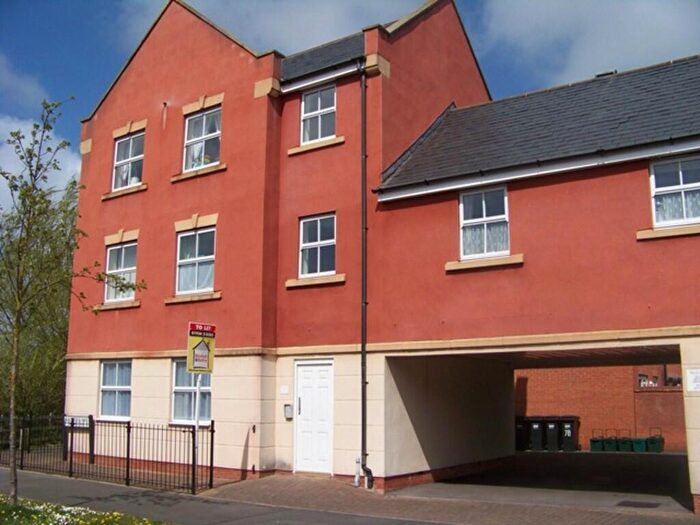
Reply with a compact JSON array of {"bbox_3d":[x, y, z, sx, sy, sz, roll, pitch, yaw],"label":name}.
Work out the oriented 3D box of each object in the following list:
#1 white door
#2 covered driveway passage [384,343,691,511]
[{"bbox_3d":[-0.673,2.910,13.836,0.900,2.110,0.120,-7,-13,31],"label":"white door"},{"bbox_3d":[4.445,3.126,14.270,5.005,2.363,6.210,-7,-13,33],"label":"covered driveway passage"}]

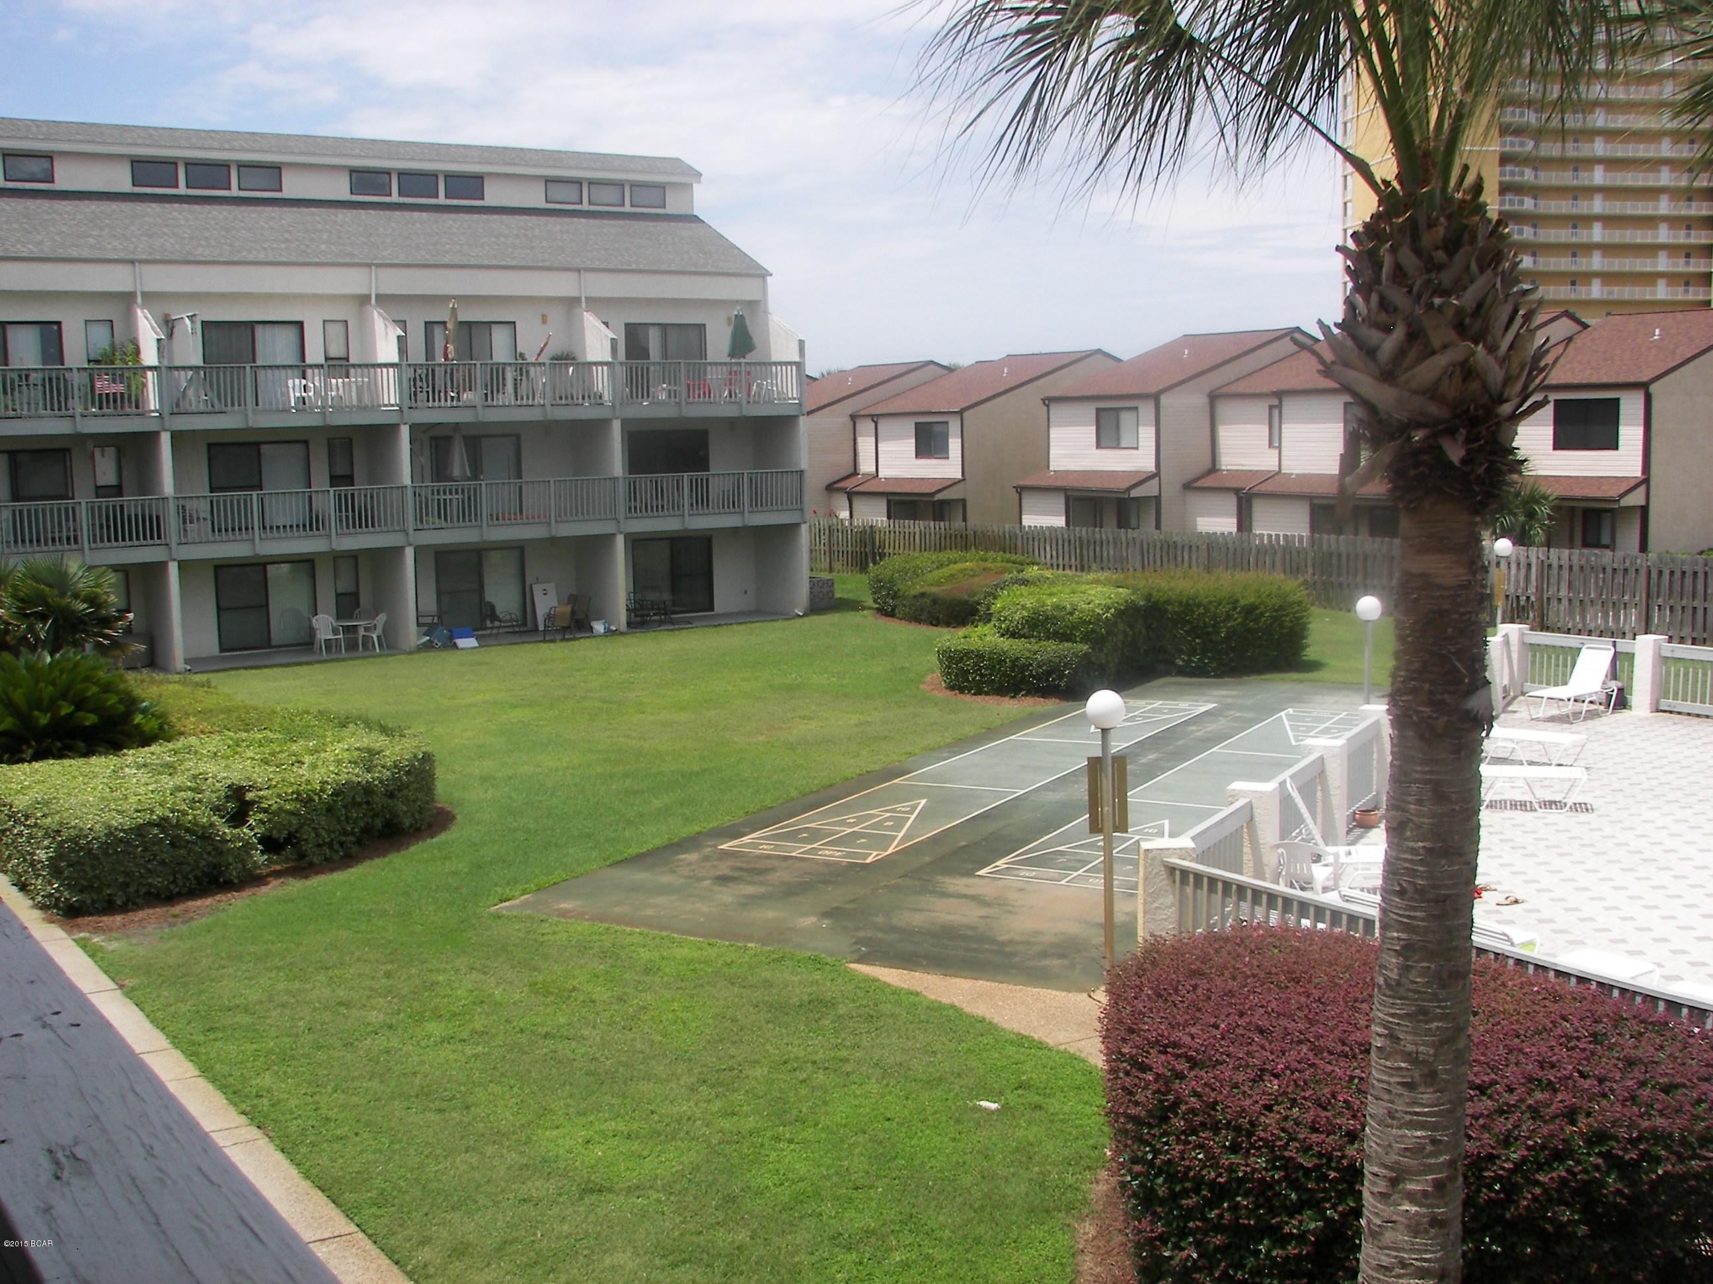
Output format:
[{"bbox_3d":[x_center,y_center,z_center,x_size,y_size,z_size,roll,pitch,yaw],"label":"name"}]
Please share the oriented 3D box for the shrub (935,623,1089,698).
[{"bbox_3d":[2.987,0.383,31.333,2.475,0.828,2.727,1,6,16],"label":"shrub"}]

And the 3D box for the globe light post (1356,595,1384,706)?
[{"bbox_3d":[6.367,0.568,22.160,0.313,2.287,0.313,1,6,16],"label":"globe light post"}]

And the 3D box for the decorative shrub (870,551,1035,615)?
[{"bbox_3d":[2.646,-1.680,48.481,4.141,1.293,4.444,0,6,12],"label":"decorative shrub"}]

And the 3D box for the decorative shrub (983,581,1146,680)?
[{"bbox_3d":[3.886,-0.180,33.204,2.272,1.515,3.131,1,6,18],"label":"decorative shrub"}]

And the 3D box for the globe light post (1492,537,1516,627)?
[{"bbox_3d":[11.471,-0.611,31.628,0.313,2.428,0.313,1,6,20],"label":"globe light post"}]

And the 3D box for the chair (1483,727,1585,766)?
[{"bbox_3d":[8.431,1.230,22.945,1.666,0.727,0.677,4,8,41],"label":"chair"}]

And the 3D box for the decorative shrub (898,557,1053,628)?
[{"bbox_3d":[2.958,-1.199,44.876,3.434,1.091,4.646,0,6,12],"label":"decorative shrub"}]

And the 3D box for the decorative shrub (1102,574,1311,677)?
[{"bbox_3d":[6.862,-0.400,34.507,3.687,1.566,3.030,0,6,10],"label":"decorative shrub"}]

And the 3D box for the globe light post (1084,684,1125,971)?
[{"bbox_3d":[1.966,1.516,13.991,0.313,2.304,0.313,0,6,8],"label":"globe light post"}]

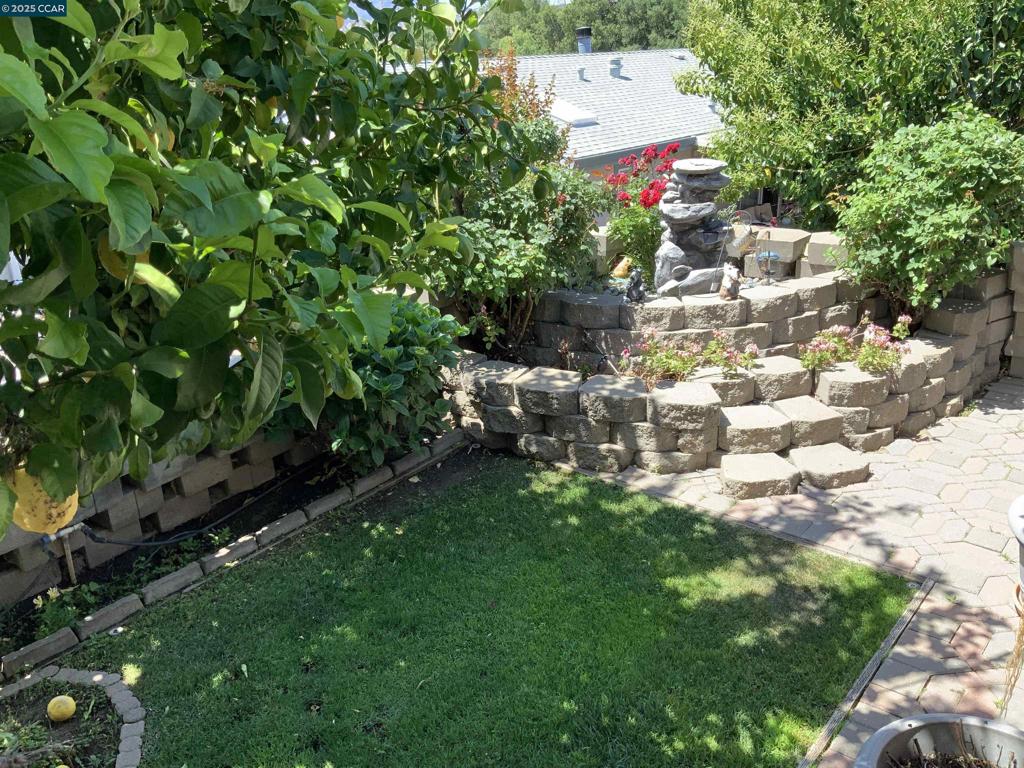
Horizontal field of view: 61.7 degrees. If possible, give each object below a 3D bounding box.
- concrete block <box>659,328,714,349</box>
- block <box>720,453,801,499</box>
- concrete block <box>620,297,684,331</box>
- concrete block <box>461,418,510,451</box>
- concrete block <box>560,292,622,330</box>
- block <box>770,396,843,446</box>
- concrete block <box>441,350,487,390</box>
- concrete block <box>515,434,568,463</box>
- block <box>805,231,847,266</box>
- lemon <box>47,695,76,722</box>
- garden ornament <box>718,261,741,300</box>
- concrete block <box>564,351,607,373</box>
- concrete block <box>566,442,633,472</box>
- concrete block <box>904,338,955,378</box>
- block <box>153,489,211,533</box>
[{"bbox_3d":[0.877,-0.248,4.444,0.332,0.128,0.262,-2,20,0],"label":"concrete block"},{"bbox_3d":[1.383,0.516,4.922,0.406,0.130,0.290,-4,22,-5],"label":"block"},{"bbox_3d":[0.957,-0.492,5.840,0.416,0.157,0.307,0,22,5],"label":"concrete block"},{"bbox_3d":[-0.089,0.303,5.629,0.416,0.157,0.307,12,26,32],"label":"concrete block"},{"bbox_3d":[0.546,-0.490,5.703,0.410,0.154,0.305,5,24,18],"label":"concrete block"},{"bbox_3d":[1.785,0.234,5.209,0.370,0.150,0.300,-6,22,-9],"label":"block"},{"bbox_3d":[-0.347,-0.099,5.813,0.307,0.157,0.416,-17,26,-34],"label":"concrete block"},{"bbox_3d":[0.204,0.371,5.417,0.380,0.146,0.305,4,23,17],"label":"concrete block"},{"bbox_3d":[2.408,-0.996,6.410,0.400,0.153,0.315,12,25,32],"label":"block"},{"bbox_3d":[-1.780,1.283,3.391,0.100,0.088,0.090,-2,21,1],"label":"lemon"},{"bbox_3d":[1.391,-0.670,5.479,0.120,0.232,0.130,-19,26,-37],"label":"garden ornament"},{"bbox_3d":[0.558,-0.193,5.973,0.416,0.157,0.307,7,23,21],"label":"concrete block"},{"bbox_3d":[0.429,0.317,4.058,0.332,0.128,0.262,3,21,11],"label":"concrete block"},{"bbox_3d":[2.697,-0.162,5.712,0.416,0.157,0.307,-20,28,-38],"label":"concrete block"},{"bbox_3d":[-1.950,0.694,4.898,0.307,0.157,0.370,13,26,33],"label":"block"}]

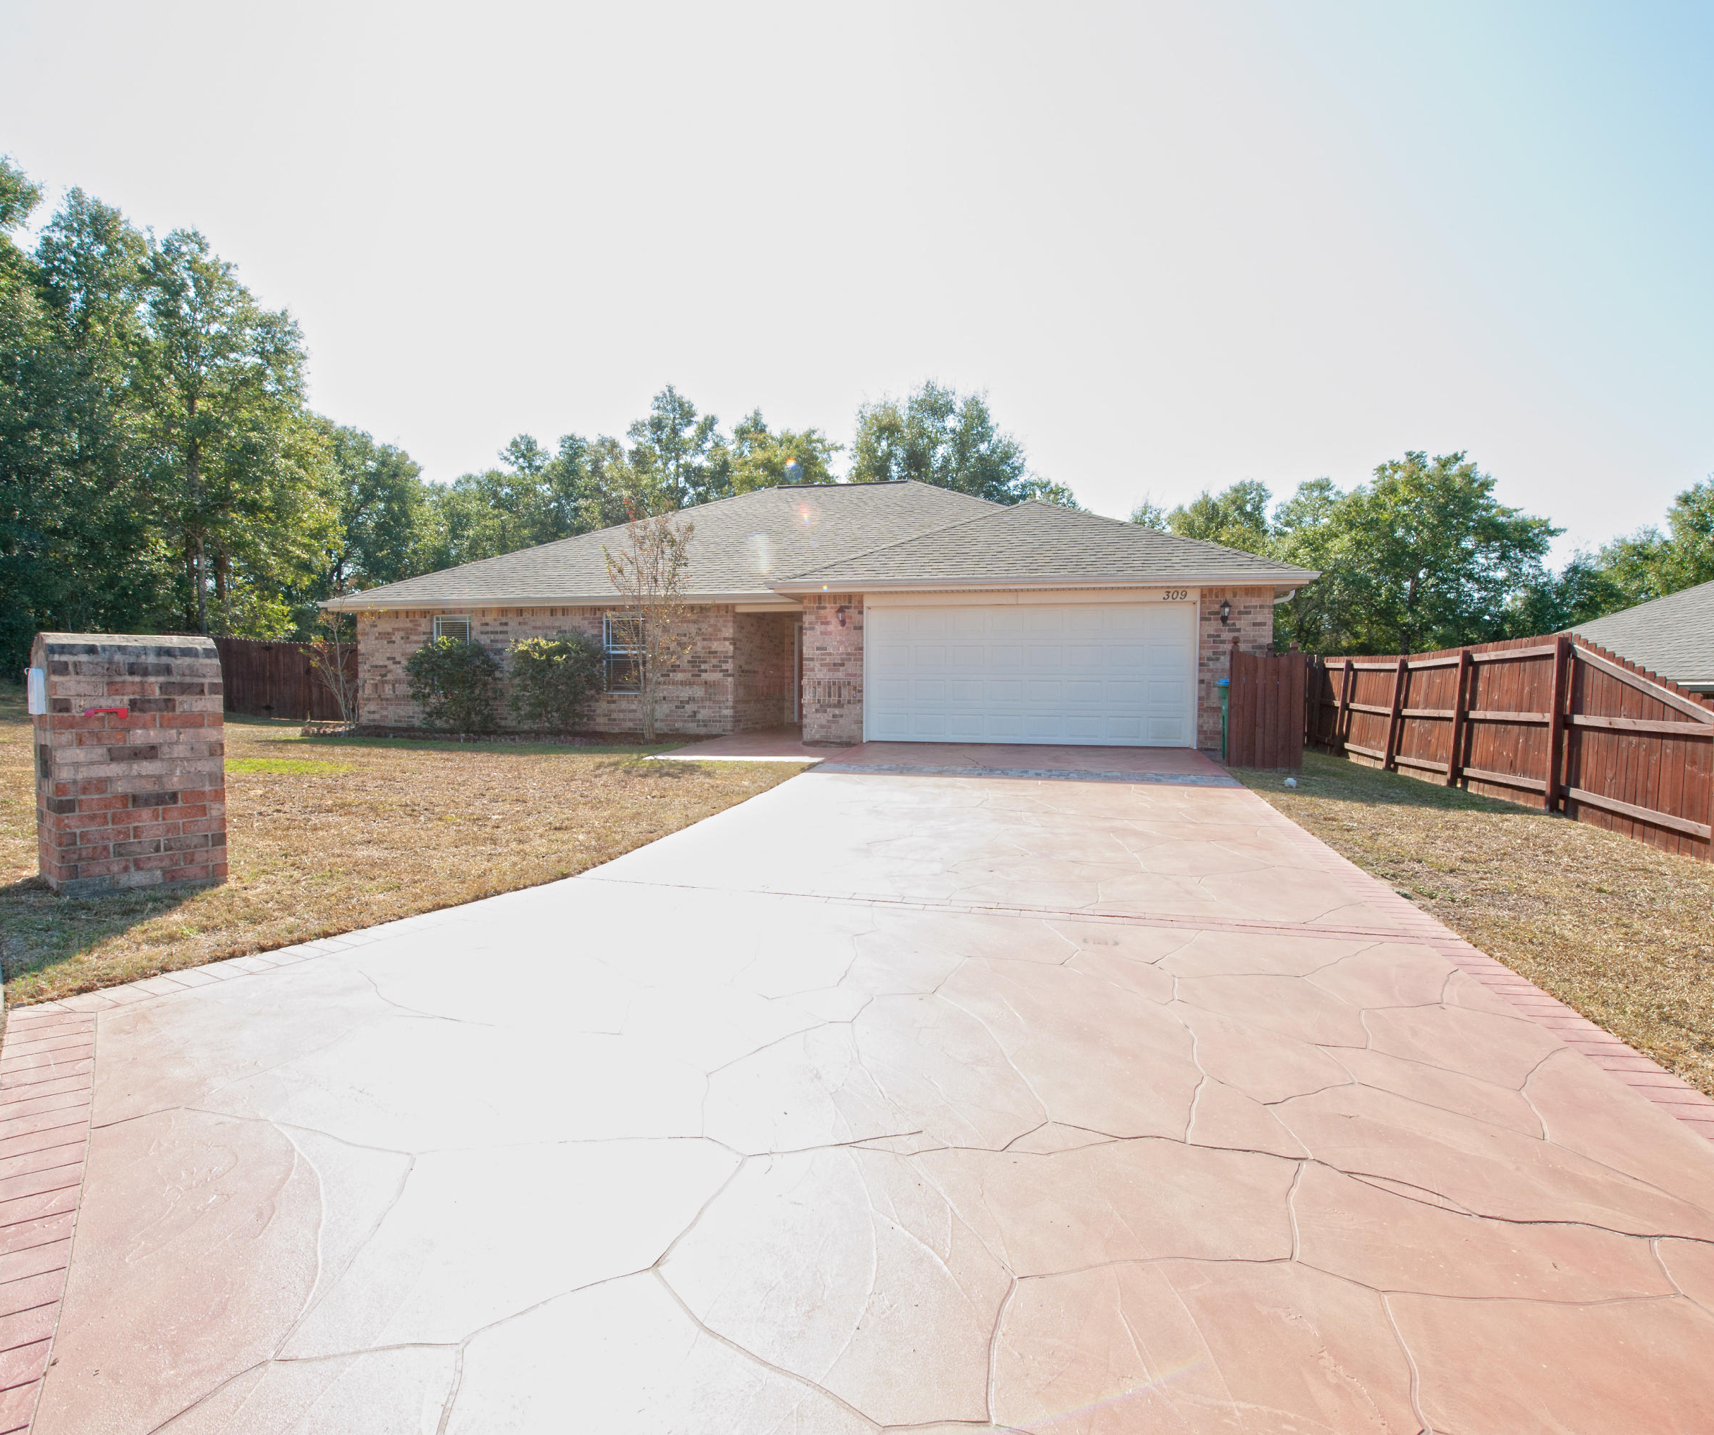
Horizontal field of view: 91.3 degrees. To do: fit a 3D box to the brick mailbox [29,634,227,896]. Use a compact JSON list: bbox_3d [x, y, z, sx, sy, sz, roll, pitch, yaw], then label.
[{"bbox_3d":[-3.848,0.224,4.429,0.415,1.325,0.719,2,3,37],"label":"brick mailbox"}]

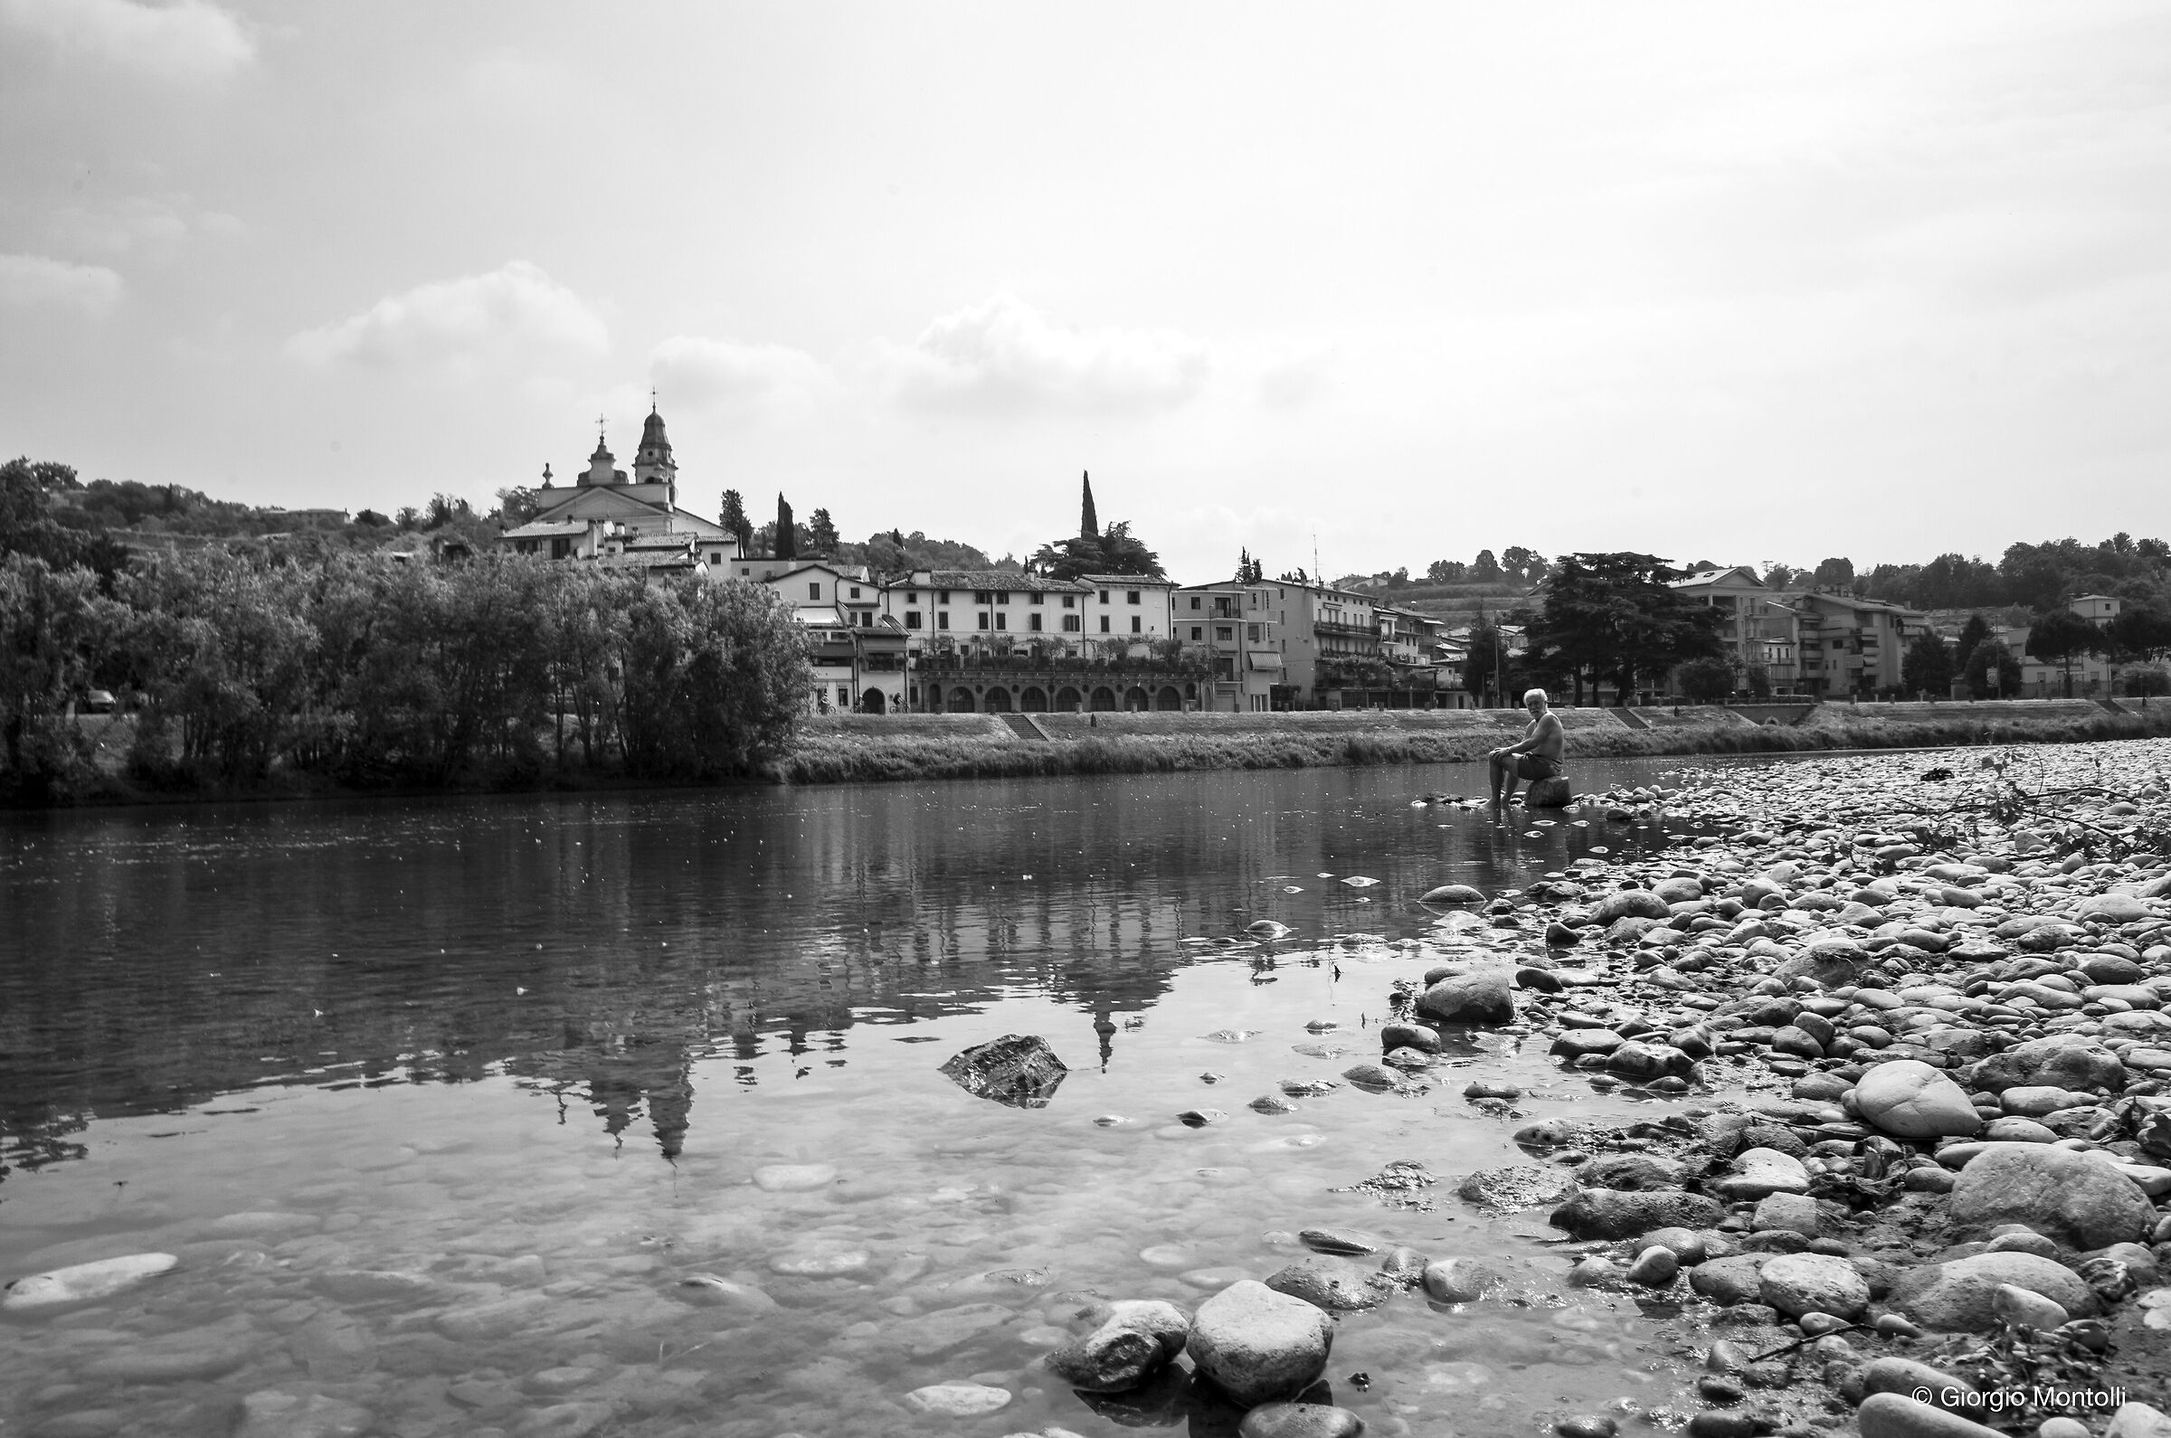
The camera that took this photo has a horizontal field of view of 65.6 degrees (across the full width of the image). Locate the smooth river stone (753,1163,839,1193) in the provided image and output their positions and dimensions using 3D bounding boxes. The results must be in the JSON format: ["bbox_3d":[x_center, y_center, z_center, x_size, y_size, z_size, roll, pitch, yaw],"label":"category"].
[{"bbox_3d":[-0.334,0.528,1.940,0.100,0.036,0.065,-2,-2,-7],"label":"smooth river stone"}]

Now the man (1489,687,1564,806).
[{"bbox_3d":[3.932,0.249,15.000,0.640,1.060,0.500,-2,-2,-7],"label":"man"}]

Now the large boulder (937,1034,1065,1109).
[{"bbox_3d":[-0.117,0.515,2.440,0.190,0.100,0.160,-2,-2,-3],"label":"large boulder"}]

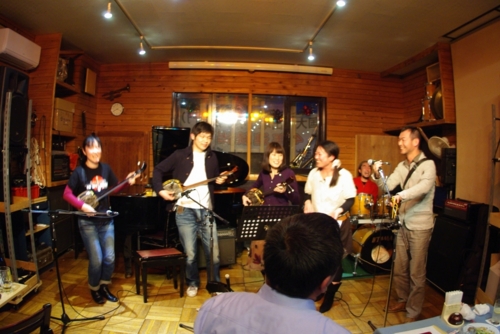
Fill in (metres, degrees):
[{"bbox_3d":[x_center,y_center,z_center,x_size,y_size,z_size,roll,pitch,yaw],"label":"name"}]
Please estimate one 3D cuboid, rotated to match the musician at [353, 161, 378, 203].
[{"bbox_3d":[1.570,0.600,4.720,0.550,1.360,0.650,1,1,9],"label":"musician"}]

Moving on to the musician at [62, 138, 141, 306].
[{"bbox_3d":[-1.416,0.496,3.319,0.620,1.600,0.450,-1,3,-24],"label":"musician"}]

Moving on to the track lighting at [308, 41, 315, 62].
[{"bbox_3d":[0.672,-1.274,3.799,0.080,0.240,0.090,1,3,3],"label":"track lighting"}]

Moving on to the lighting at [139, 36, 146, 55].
[{"bbox_3d":[-1.240,-1.400,4.000,0.090,0.210,0.100,1,1,-18],"label":"lighting"}]

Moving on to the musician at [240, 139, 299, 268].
[{"bbox_3d":[0.225,0.530,3.650,0.560,1.570,0.400,1,1,12],"label":"musician"}]

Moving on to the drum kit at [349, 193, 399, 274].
[{"bbox_3d":[1.650,0.860,4.420,1.200,1.000,0.950,1,1,7],"label":"drum kit"}]

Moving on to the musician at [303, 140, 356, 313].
[{"bbox_3d":[0.710,0.540,3.120,0.500,1.560,0.380,2,1,23],"label":"musician"}]

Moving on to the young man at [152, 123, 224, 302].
[{"bbox_3d":[-0.590,0.420,3.420,0.680,1.730,0.420,1,1,-9],"label":"young man"}]

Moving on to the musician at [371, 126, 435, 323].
[{"bbox_3d":[1.408,0.490,3.084,0.530,1.690,0.470,0,3,-18],"label":"musician"}]

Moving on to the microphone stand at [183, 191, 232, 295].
[{"bbox_3d":[-0.417,0.760,3.517,0.500,1.050,0.340,0,3,-6],"label":"microphone stand"}]

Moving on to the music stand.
[{"bbox_3d":[0.165,0.830,3.100,0.500,1.000,0.430,1,1,-16],"label":"music stand"}]

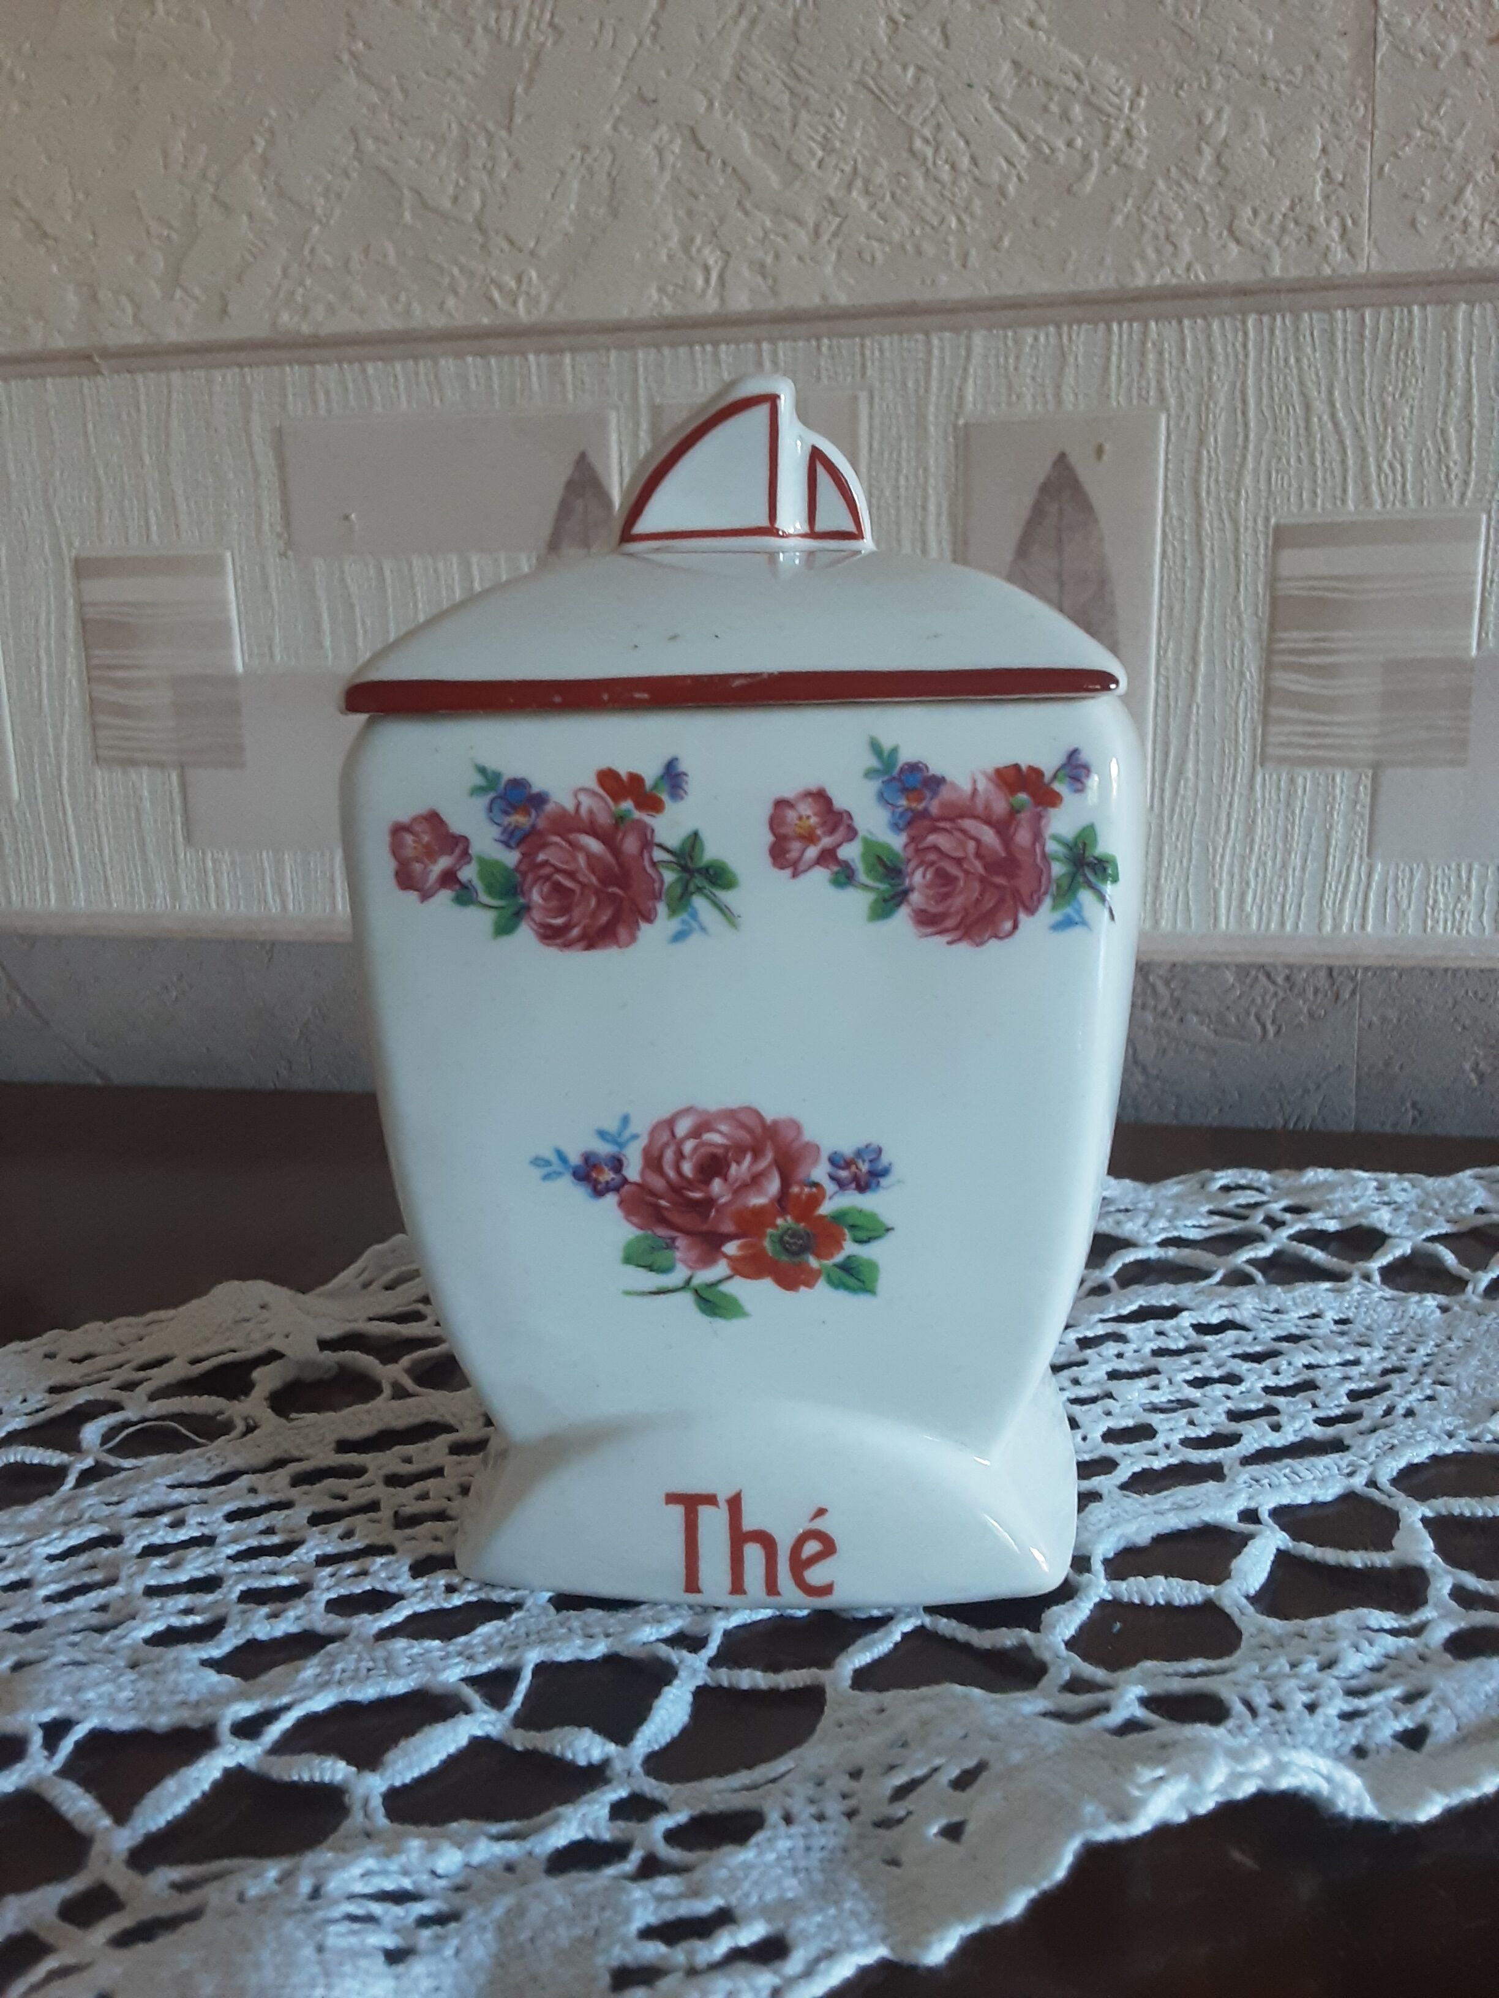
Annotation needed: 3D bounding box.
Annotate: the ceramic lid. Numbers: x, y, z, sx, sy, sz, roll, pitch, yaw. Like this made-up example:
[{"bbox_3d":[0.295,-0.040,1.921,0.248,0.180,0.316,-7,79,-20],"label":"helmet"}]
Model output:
[{"bbox_3d":[-0.003,-0.082,0.289,0.124,0.057,0.084,0,11,3],"label":"ceramic lid"}]

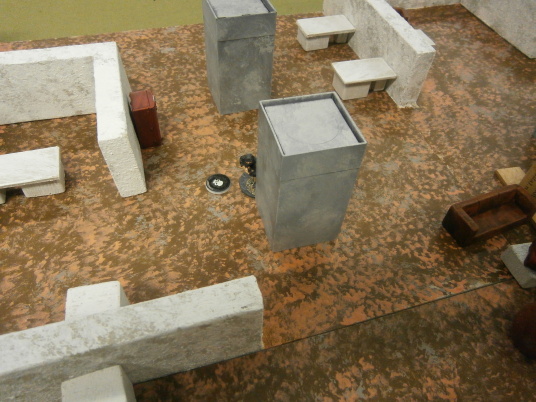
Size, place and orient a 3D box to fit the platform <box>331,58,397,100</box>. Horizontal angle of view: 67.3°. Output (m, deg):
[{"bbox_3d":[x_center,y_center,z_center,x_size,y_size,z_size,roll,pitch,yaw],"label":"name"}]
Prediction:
[{"bbox_3d":[0.143,-0.185,0.619,0.085,0.035,0.052,-10,51,-12],"label":"platform"}]

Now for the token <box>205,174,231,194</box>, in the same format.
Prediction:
[{"bbox_3d":[-0.060,-0.021,0.485,0.030,0.004,0.030,2,49,-2],"label":"token"}]

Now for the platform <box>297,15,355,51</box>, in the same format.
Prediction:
[{"bbox_3d":[0.100,-0.290,0.704,0.089,0.034,0.055,-14,52,-15],"label":"platform"}]

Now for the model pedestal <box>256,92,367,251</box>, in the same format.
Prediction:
[{"bbox_3d":[0.035,-0.025,0.406,0.073,0.138,0.075,-10,51,-12],"label":"model pedestal"}]

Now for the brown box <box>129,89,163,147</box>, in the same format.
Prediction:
[{"bbox_3d":[-0.154,-0.104,0.514,0.029,0.059,0.038,-10,51,-12],"label":"brown box"}]

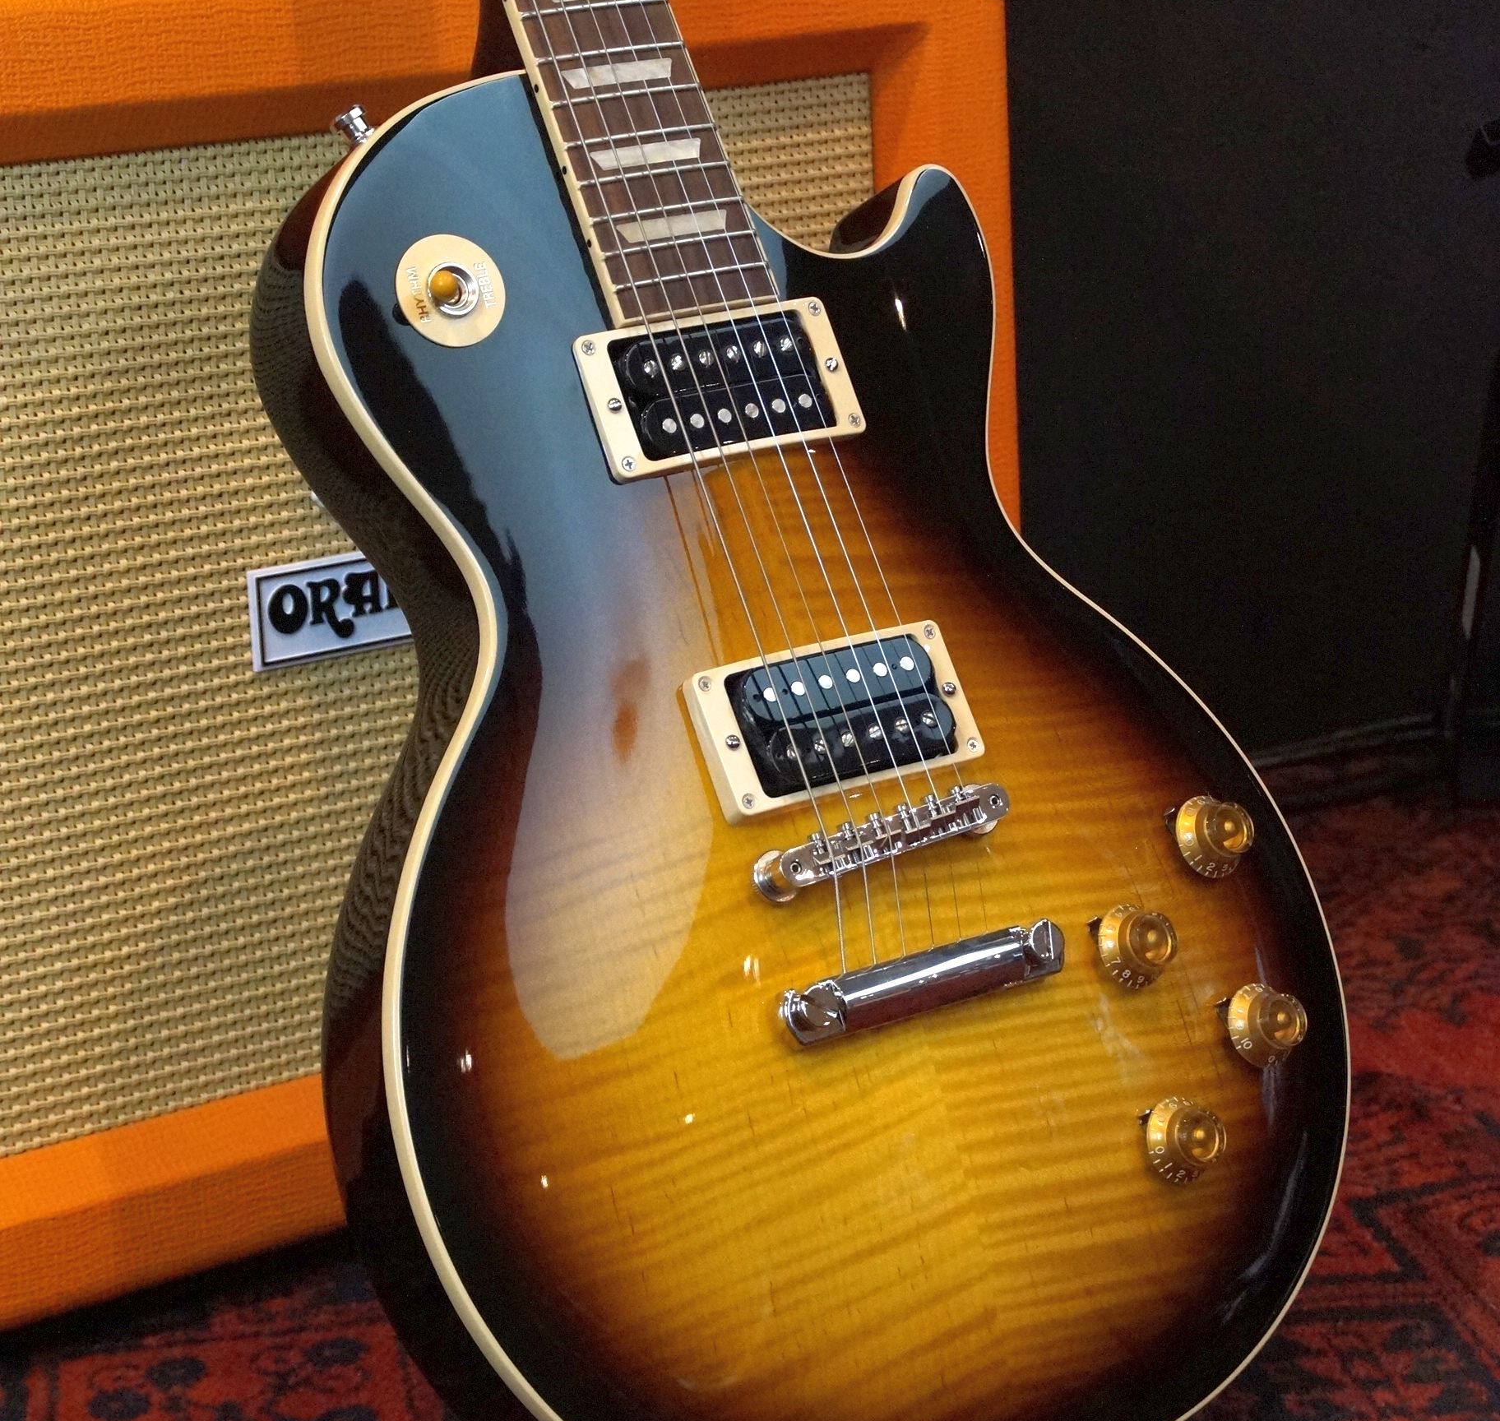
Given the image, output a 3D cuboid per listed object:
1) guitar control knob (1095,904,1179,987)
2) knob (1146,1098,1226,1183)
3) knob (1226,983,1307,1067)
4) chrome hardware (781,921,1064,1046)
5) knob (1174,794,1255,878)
[{"bbox_3d":[0.118,0.070,1.121,0.026,0.026,0.013,-15,-6,-32],"label":"guitar control knob"},{"bbox_3d":[0.131,0.127,1.112,0.026,0.026,0.013,-15,-6,-32],"label":"knob"},{"bbox_3d":[0.160,0.095,1.145,0.026,0.026,0.013,-15,-6,-32],"label":"knob"},{"bbox_3d":[0.051,0.078,1.073,0.097,0.017,0.013,-14,-10,-34],"label":"chrome hardware"},{"bbox_3d":[0.145,0.037,1.153,0.026,0.026,0.013,-15,-6,-32],"label":"knob"}]

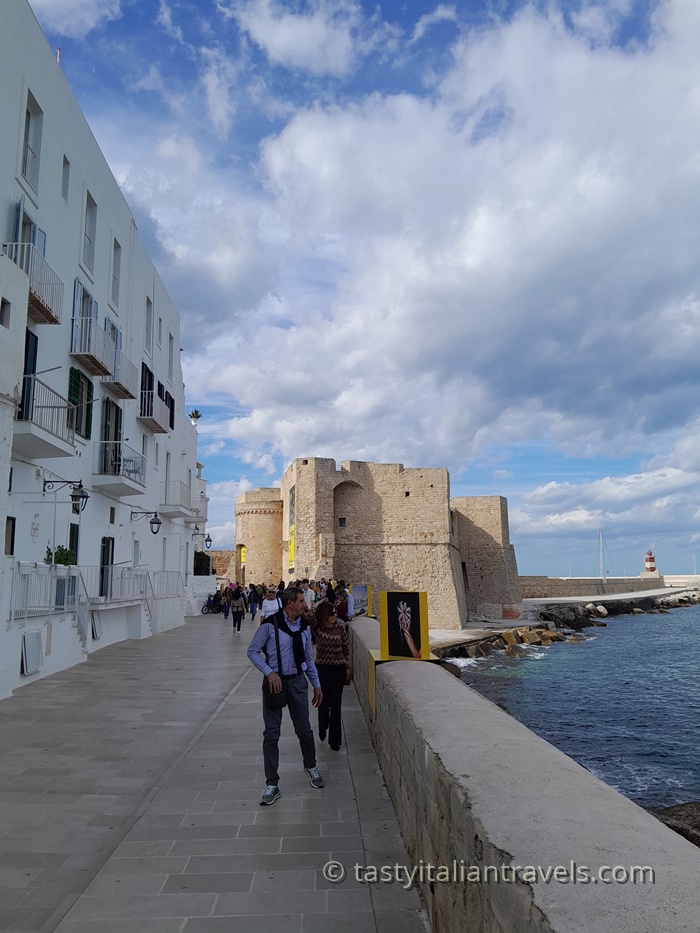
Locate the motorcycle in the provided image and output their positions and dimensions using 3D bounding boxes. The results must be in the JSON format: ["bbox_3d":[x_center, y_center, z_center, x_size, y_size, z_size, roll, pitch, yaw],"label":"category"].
[{"bbox_3d":[-7.544,7.854,40.082,1.950,1.140,0.750,8,-12,-40],"label":"motorcycle"}]

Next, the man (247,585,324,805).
[{"bbox_3d":[-0.576,1.991,6.316,0.660,1.790,0.560,1,-9,-10],"label":"man"}]

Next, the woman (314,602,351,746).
[{"bbox_3d":[-0.251,2.357,8.015,0.500,1.600,0.460,1,-9,-6],"label":"woman"}]

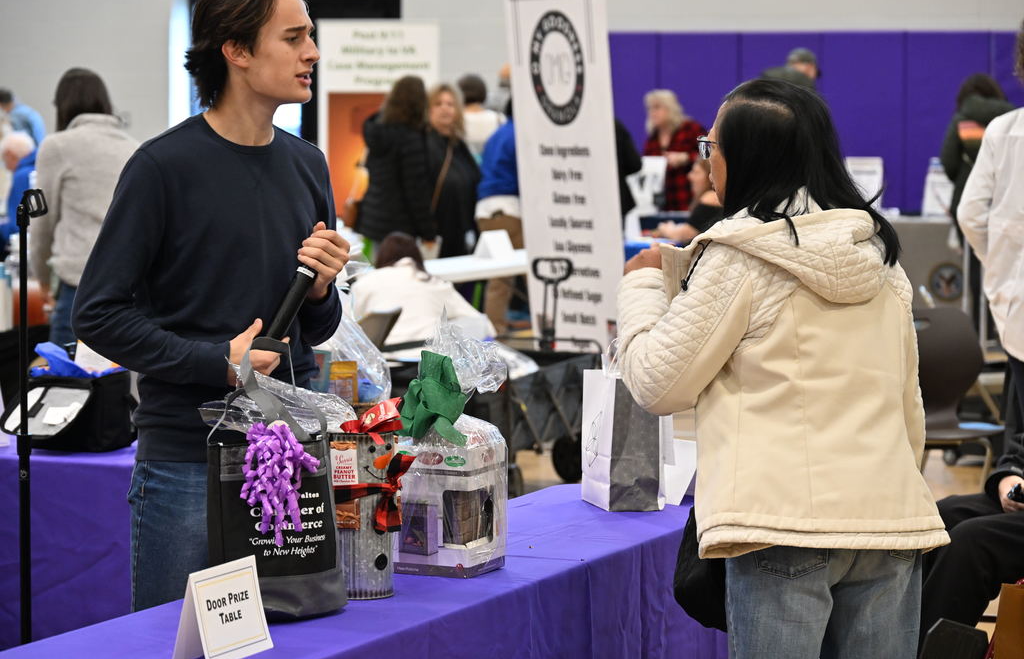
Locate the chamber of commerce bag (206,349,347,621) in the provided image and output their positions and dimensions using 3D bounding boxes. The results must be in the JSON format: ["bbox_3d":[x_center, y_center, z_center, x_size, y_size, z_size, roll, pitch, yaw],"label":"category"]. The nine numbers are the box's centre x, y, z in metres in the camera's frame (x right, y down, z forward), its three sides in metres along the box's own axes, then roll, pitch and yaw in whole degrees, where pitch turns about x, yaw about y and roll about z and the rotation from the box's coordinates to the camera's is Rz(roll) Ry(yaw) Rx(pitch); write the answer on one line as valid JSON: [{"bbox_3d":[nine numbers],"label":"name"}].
[{"bbox_3d":[-0.376,0.241,5.270,0.215,0.415,0.130,-2,4,-26],"label":"chamber of commerce bag"}]

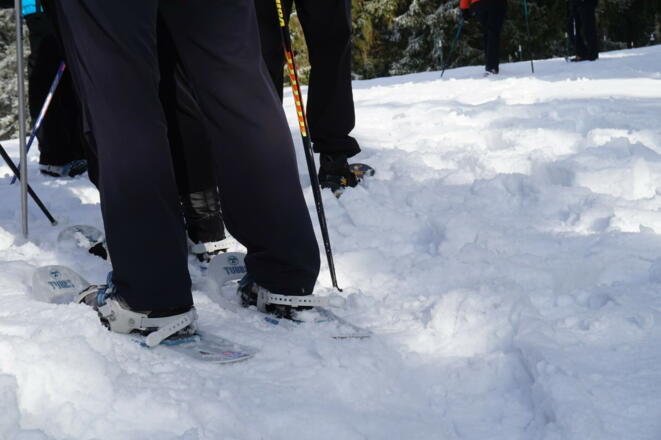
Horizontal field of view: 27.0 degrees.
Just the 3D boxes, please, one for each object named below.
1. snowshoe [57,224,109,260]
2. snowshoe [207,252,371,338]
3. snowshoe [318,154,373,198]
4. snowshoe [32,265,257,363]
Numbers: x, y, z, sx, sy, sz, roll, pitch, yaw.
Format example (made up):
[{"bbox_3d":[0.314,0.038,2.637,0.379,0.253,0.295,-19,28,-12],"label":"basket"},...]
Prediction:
[{"bbox_3d":[-0.584,0.096,3.971,0.210,0.140,0.600,-9,18,-43],"label":"snowshoe"},{"bbox_3d":[-0.112,0.172,3.375,0.210,0.140,0.600,-6,16,-34],"label":"snowshoe"},{"bbox_3d":[0.024,-0.160,5.390,0.210,0.140,0.600,4,16,22],"label":"snowshoe"},{"bbox_3d":[-0.429,0.199,3.136,0.600,0.140,0.210,16,15,27],"label":"snowshoe"}]

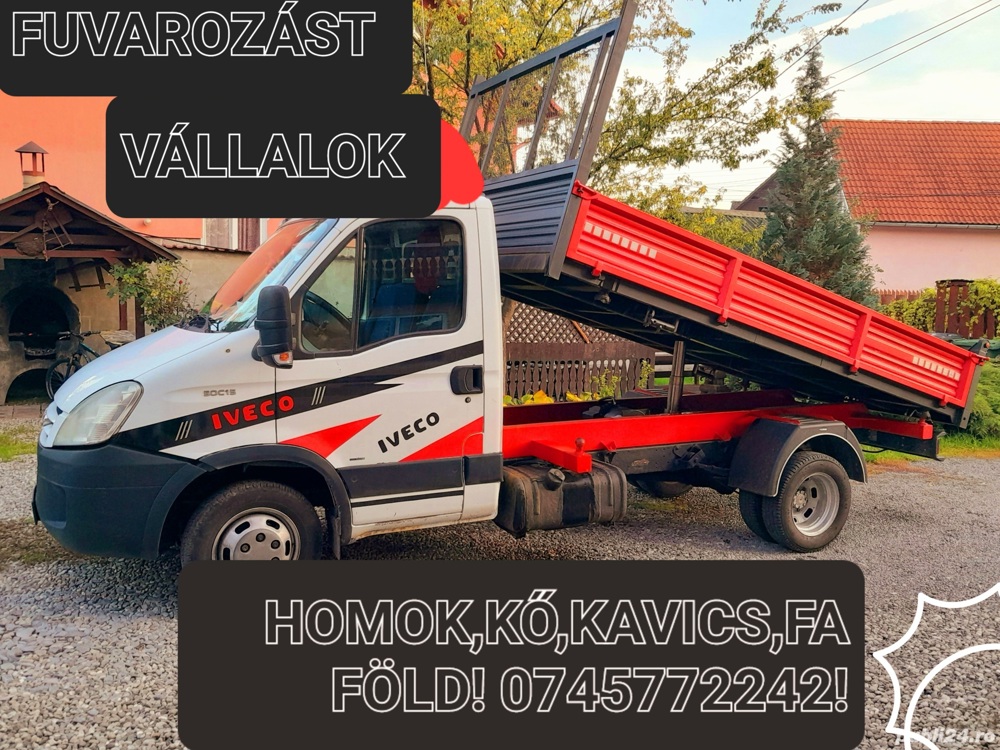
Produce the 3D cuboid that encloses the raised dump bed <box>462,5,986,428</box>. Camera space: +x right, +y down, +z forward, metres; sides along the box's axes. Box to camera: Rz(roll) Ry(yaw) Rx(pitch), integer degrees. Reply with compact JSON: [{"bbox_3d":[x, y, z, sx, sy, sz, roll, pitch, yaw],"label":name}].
[{"bbox_3d":[1.666,-0.947,6.015,3.830,1.630,2.120,16,1,-26],"label":"raised dump bed"}]

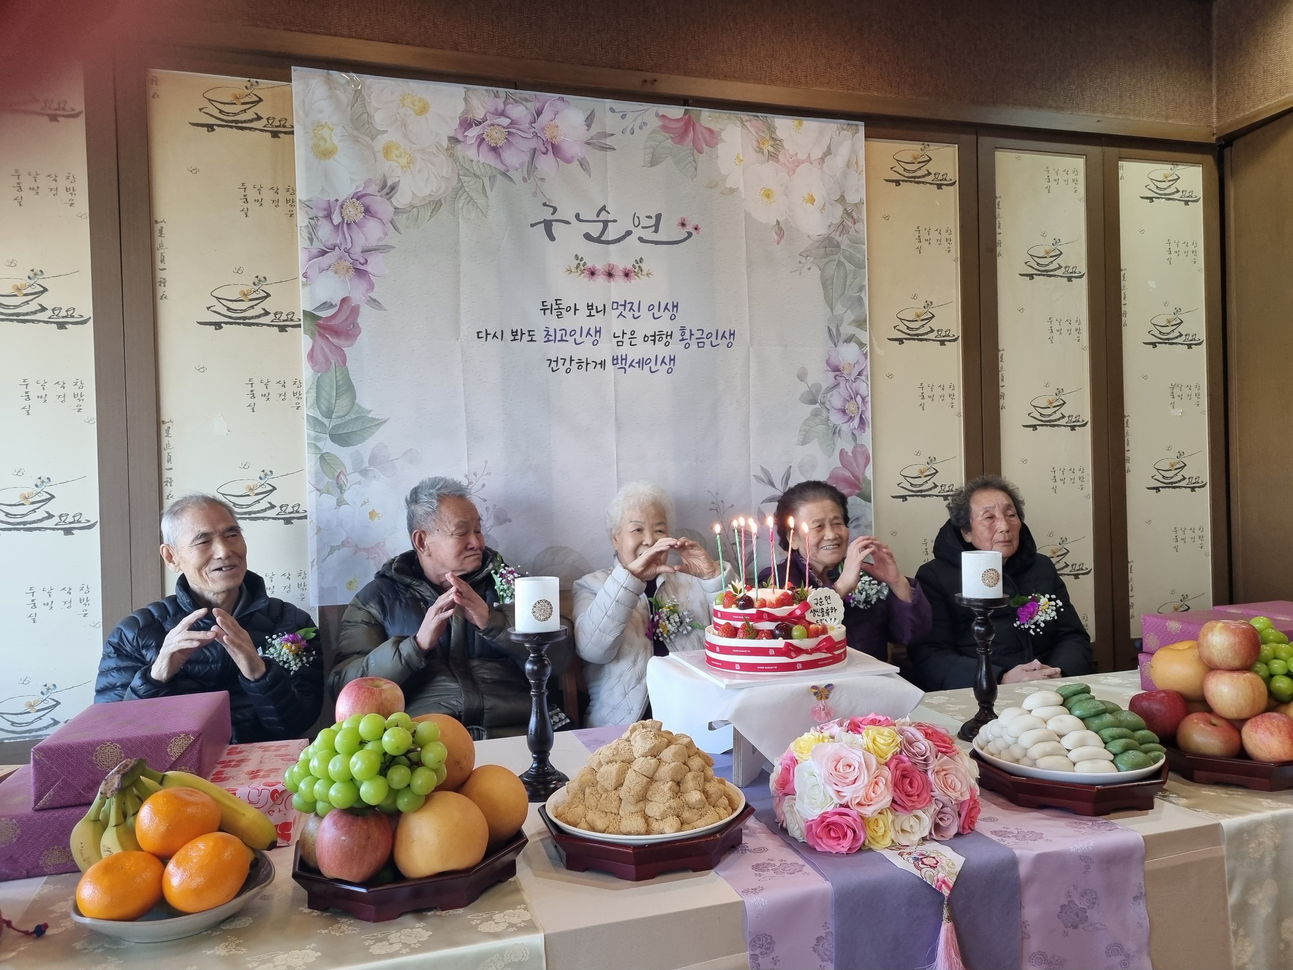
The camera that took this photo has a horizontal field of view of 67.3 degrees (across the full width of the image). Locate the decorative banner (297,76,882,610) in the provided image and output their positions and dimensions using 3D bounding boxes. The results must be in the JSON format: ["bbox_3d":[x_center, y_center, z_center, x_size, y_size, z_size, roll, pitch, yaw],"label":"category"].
[{"bbox_3d":[-0.094,-0.393,2.671,1.619,1.353,0.015,-2,1,-17],"label":"decorative banner"}]

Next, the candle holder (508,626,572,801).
[{"bbox_3d":[-0.164,0.353,1.514,0.095,0.255,0.095,-2,1,-17],"label":"candle holder"}]

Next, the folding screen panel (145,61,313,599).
[{"bbox_3d":[-1.016,-0.208,2.406,0.350,1.591,0.020,-2,1,-17],"label":"folding screen panel"}]

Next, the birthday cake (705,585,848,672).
[{"bbox_3d":[0.225,0.241,1.704,0.246,0.135,0.246,-2,1,0],"label":"birthday cake"}]

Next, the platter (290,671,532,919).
[{"bbox_3d":[-0.292,0.358,1.196,0.278,0.243,0.274,-2,1,-17],"label":"platter"}]

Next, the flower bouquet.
[{"bbox_3d":[0.321,0.401,1.374,0.290,0.135,0.270,-2,1,-9],"label":"flower bouquet"}]

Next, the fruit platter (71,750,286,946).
[{"bbox_3d":[-0.544,0.404,1.124,0.230,0.180,0.200,-2,1,-17],"label":"fruit platter"}]

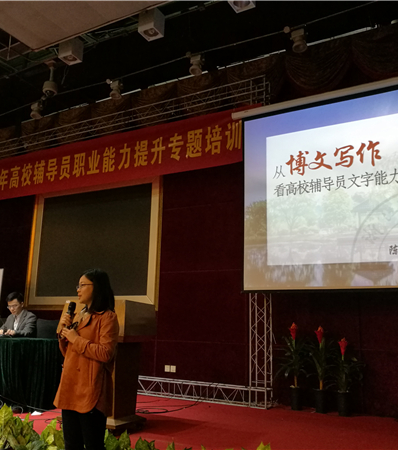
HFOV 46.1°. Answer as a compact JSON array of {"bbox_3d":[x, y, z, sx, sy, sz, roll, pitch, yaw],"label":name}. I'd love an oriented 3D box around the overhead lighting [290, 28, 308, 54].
[{"bbox_3d":[1.170,-2.145,5.476,0.180,0.260,0.190,-5,-14,29],"label":"overhead lighting"}]

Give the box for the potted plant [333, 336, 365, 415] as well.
[{"bbox_3d":[1.637,1.639,5.091,0.354,0.825,0.336,-5,-13,29],"label":"potted plant"}]

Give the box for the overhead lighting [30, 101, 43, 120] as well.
[{"bbox_3d":[-2.683,-1.888,7.752,0.190,0.290,0.220,-5,-13,29],"label":"overhead lighting"}]

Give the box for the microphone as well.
[{"bbox_3d":[-0.873,0.615,3.200,0.050,0.210,0.050,1,-13,30],"label":"microphone"}]

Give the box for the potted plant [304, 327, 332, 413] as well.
[{"bbox_3d":[1.460,1.716,5.591,0.350,0.990,0.350,-5,-14,29],"label":"potted plant"}]

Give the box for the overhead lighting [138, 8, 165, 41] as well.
[{"bbox_3d":[-0.567,-2.434,5.691,0.255,0.255,0.255,-5,-13,29],"label":"overhead lighting"}]

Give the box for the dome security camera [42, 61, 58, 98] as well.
[{"bbox_3d":[-2.279,-2.266,7.185,0.220,0.592,0.220,-5,-14,29],"label":"dome security camera"}]

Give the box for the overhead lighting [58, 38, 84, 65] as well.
[{"bbox_3d":[-1.750,-2.391,6.427,0.225,0.280,0.225,-5,-14,29],"label":"overhead lighting"}]

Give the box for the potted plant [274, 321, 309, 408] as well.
[{"bbox_3d":[1.080,1.624,5.438,0.374,0.964,0.355,-5,-13,29],"label":"potted plant"}]

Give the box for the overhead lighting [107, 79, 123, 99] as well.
[{"bbox_3d":[-1.215,-1.971,6.833,0.180,0.260,0.190,-5,-14,29],"label":"overhead lighting"}]

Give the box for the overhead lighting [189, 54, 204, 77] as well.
[{"bbox_3d":[-0.029,-2.099,6.168,0.180,0.260,0.190,-5,-14,29],"label":"overhead lighting"}]

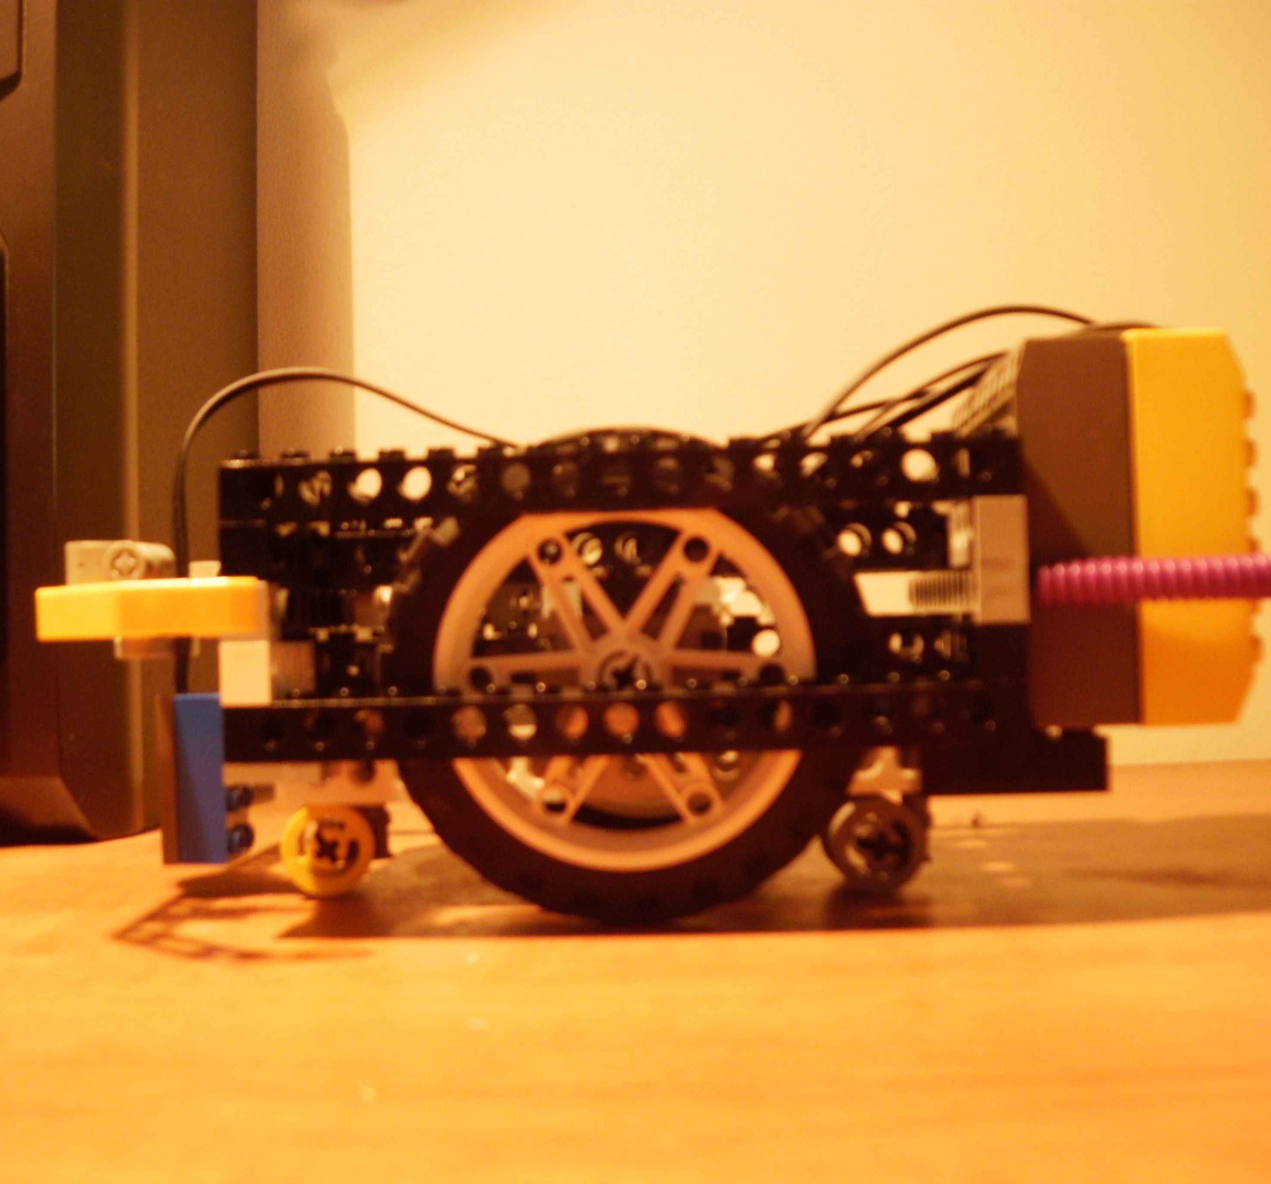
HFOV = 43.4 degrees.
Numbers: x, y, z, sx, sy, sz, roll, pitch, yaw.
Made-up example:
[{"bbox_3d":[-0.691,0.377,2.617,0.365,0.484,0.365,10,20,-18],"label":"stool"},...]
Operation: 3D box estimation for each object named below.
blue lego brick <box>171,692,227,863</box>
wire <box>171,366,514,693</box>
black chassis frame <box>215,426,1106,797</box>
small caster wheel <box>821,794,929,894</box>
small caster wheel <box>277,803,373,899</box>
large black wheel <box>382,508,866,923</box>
[{"bbox_3d":[-0.081,0.035,0.306,0.010,0.032,0.016,-2,0,4],"label":"blue lego brick"},{"bbox_3d":[-0.054,-0.012,0.297,0.062,0.060,0.020,-2,0,4],"label":"wire"},{"bbox_3d":[0.008,0.004,0.292,0.140,0.060,0.088,-2,0,4],"label":"black chassis frame"},{"bbox_3d":[0.043,0.045,0.290,0.018,0.018,0.010,-2,0,4],"label":"small caster wheel"},{"bbox_3d":[-0.056,0.047,0.295,0.017,0.017,0.010,-2,0,4],"label":"small caster wheel"},{"bbox_3d":[-0.001,0.014,0.265,0.082,0.082,0.015,-2,0,4],"label":"large black wheel"}]

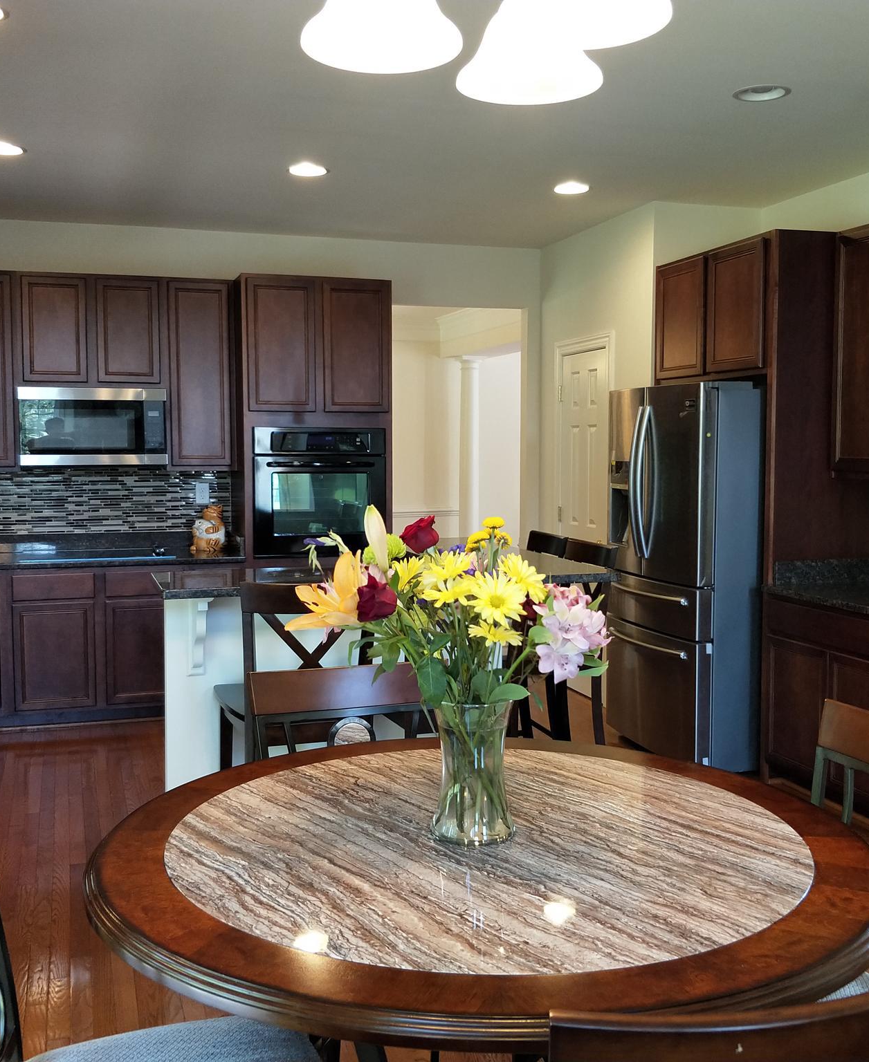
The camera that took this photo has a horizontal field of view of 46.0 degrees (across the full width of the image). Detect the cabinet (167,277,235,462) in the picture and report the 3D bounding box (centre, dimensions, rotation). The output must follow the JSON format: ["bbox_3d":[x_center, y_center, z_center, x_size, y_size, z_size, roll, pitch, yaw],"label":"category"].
[{"bbox_3d":[-1.384,-0.897,5.959,0.387,1.072,0.330,-2,5,-20],"label":"cabinet"}]

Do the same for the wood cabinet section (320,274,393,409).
[{"bbox_3d":[-0.526,-1.060,6.018,0.410,0.745,0.550,-2,5,-19],"label":"wood cabinet section"}]

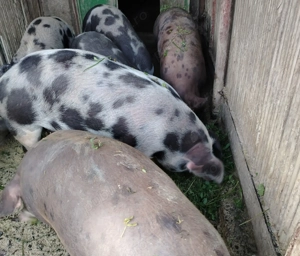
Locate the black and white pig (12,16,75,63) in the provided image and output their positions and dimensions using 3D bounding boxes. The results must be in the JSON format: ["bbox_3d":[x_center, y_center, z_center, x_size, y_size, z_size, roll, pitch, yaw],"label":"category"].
[{"bbox_3d":[-0.938,-0.507,2.439,0.394,0.725,1.350,-4,34,0],"label":"black and white pig"}]

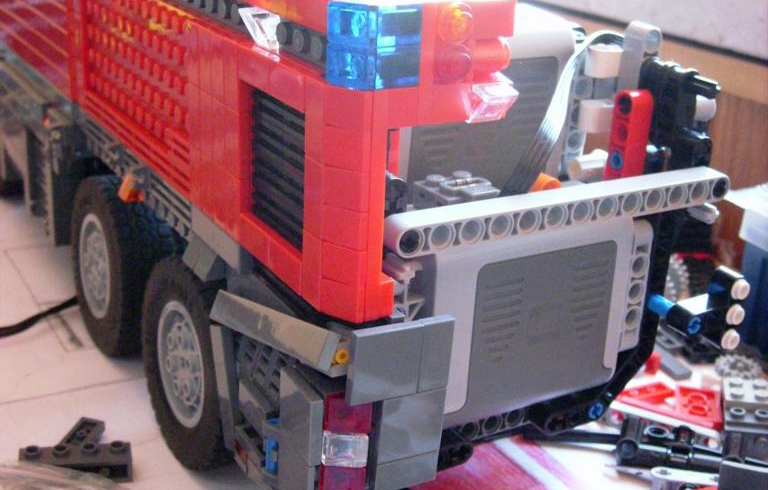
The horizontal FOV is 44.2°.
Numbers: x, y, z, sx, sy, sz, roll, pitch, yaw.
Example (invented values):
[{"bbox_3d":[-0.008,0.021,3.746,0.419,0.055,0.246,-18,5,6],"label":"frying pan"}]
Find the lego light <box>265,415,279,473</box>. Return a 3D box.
[{"bbox_3d":[-0.025,0.046,0.216,0.005,0.013,0.005,-9,23,-30],"label":"lego light"}]

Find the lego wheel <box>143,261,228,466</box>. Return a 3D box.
[{"bbox_3d":[-0.047,0.033,0.288,0.036,0.069,0.069,-10,26,-29],"label":"lego wheel"}]

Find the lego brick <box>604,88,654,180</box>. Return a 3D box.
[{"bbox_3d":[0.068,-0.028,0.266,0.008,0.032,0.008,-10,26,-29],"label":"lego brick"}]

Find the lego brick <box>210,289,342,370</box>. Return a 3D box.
[{"bbox_3d":[-0.025,0.019,0.215,0.032,0.008,0.003,19,2,29],"label":"lego brick"}]

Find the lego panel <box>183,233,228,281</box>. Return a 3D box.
[{"bbox_3d":[-0.043,0.002,0.226,0.005,0.008,0.016,-9,23,-30],"label":"lego panel"}]

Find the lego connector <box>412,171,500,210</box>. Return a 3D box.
[{"bbox_3d":[0.017,-0.011,0.225,0.016,0.008,0.016,-10,26,-29],"label":"lego connector"}]

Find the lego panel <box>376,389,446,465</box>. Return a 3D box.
[{"bbox_3d":[0.006,0.039,0.209,0.016,0.016,0.003,-6,23,-30],"label":"lego panel"}]

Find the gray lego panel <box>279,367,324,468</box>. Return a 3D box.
[{"bbox_3d":[-0.018,0.037,0.204,0.003,0.016,0.016,-10,26,-29],"label":"gray lego panel"}]

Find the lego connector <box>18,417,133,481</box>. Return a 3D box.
[{"bbox_3d":[-0.093,0.061,0.287,0.032,0.009,0.023,-1,20,-11],"label":"lego connector"}]

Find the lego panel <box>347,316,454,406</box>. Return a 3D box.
[{"bbox_3d":[0.004,0.025,0.201,0.024,0.016,0.003,-6,23,-30],"label":"lego panel"}]

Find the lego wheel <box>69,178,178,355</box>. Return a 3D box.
[{"bbox_3d":[-0.091,0.005,0.348,0.036,0.069,0.069,-10,26,-29],"label":"lego wheel"}]

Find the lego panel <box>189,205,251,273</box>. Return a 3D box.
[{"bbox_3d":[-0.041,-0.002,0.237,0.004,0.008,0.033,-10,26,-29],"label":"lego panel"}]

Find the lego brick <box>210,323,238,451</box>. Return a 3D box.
[{"bbox_3d":[-0.039,0.036,0.241,0.004,0.032,0.008,-10,10,-29],"label":"lego brick"}]

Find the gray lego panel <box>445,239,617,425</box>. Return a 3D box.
[{"bbox_3d":[0.039,0.022,0.248,0.052,0.044,0.006,-10,26,-29],"label":"gray lego panel"}]

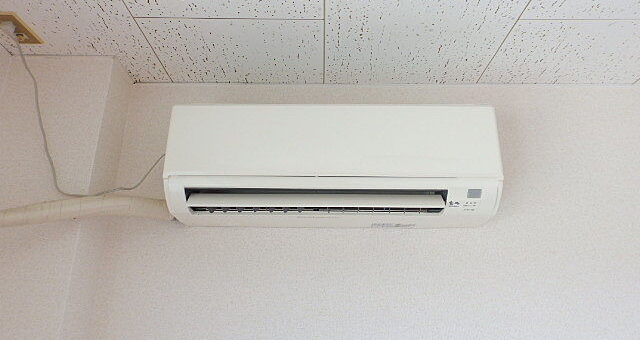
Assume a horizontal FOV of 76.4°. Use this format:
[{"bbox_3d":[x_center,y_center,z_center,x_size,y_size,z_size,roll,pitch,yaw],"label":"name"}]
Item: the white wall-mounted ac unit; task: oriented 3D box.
[{"bbox_3d":[0.031,0.003,1.032,0.780,0.270,0.190,0,-20,1],"label":"white wall-mounted ac unit"}]

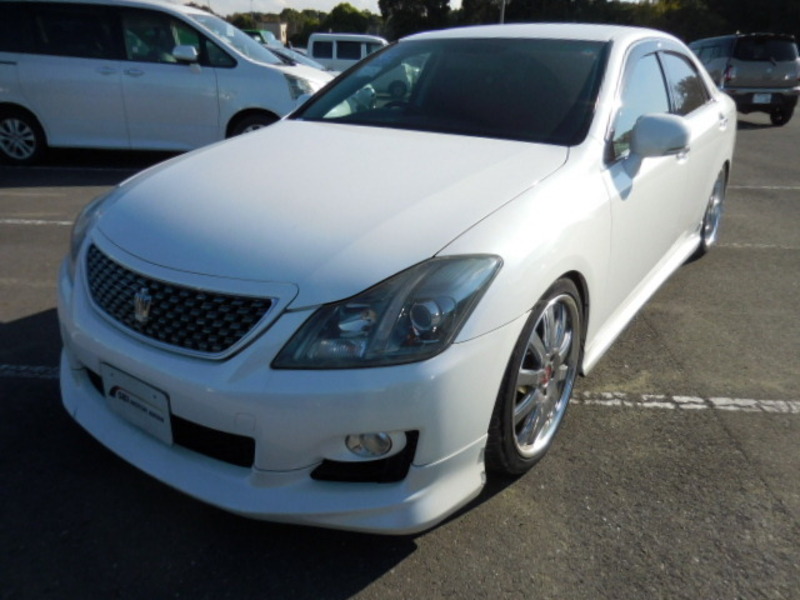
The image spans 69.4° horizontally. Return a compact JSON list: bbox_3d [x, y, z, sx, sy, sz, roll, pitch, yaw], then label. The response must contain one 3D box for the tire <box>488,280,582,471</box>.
[{"bbox_3d":[0.378,0.213,1.909,0.245,0.650,0.650,16,27,32],"label":"tire"}]

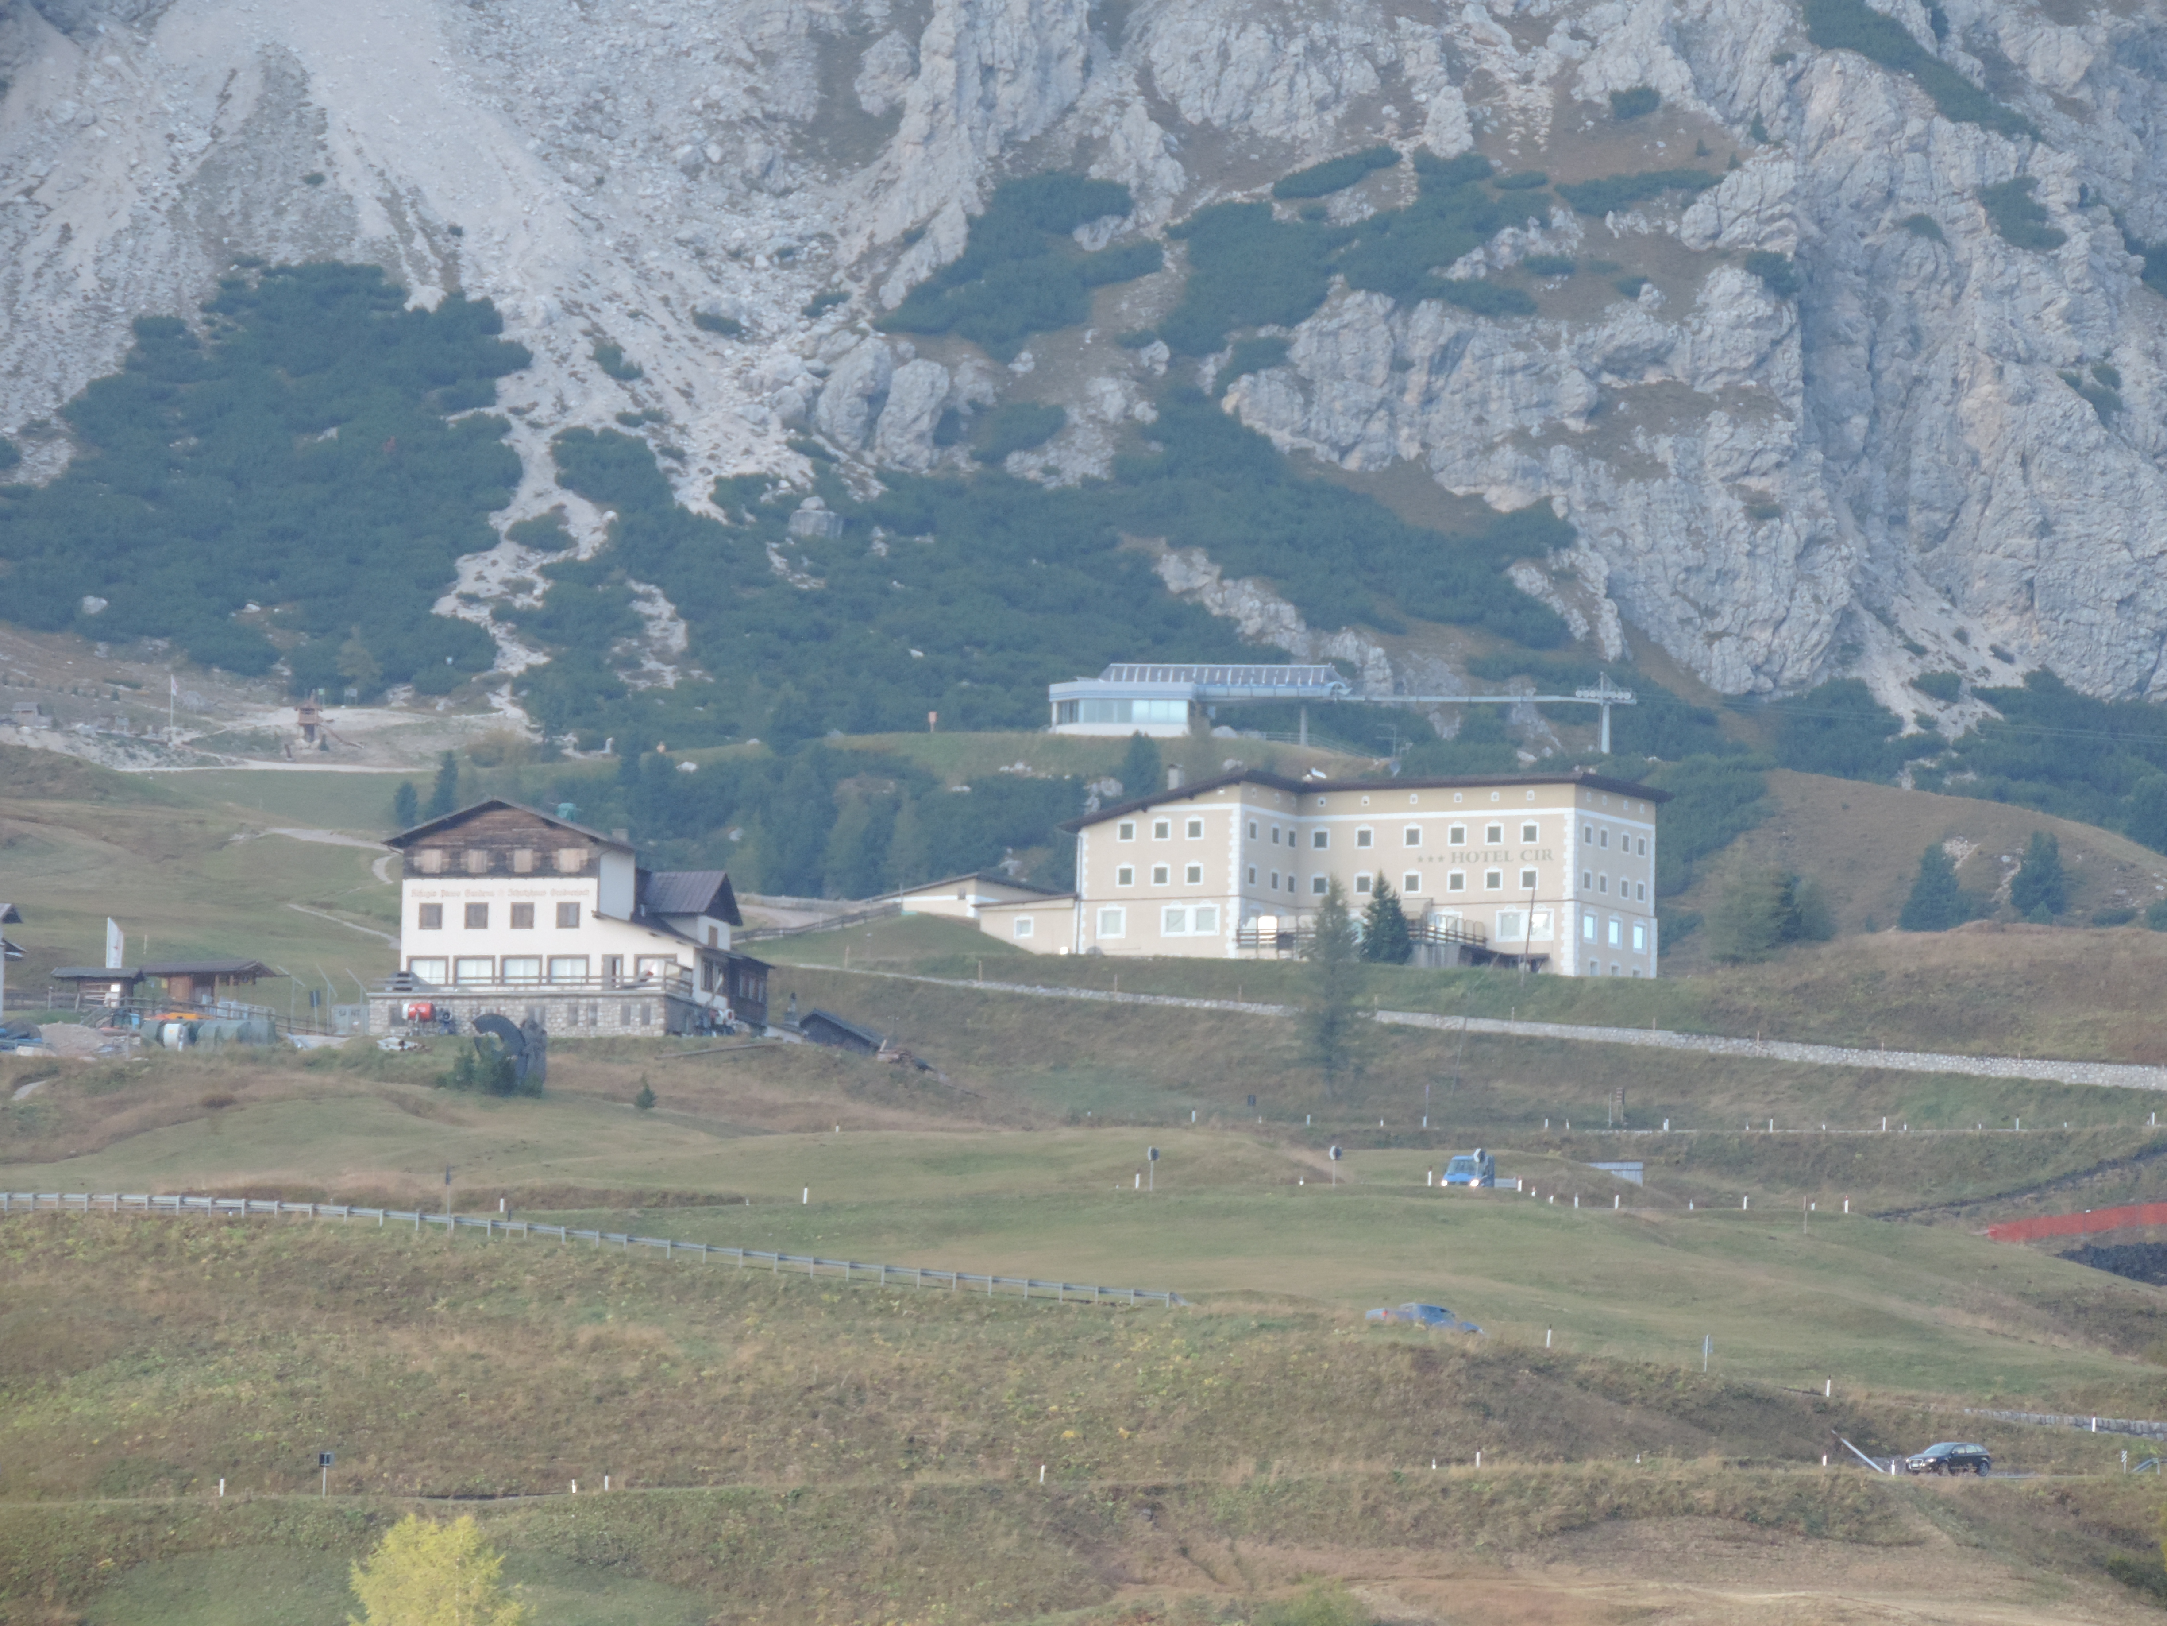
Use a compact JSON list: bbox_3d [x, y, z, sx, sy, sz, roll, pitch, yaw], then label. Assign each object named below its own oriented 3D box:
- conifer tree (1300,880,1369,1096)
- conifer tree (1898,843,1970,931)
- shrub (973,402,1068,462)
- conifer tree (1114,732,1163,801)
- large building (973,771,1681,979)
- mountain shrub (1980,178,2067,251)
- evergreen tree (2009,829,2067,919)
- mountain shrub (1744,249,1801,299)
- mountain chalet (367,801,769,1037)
[{"bbox_3d":[14.705,10.249,1190.000,3.842,12.295,3.842,1,-5,0],"label":"conifer tree"},{"bbox_3d":[58.295,5.147,1390.000,5.049,6.058,5.049,1,-5,0],"label":"conifer tree"},{"bbox_3d":[-5.976,-35.464,1890.000,8.650,5.187,6.487,1,-5,0],"label":"shrub"},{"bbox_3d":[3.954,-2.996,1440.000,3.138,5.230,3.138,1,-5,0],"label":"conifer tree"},{"bbox_3d":[15.268,4.511,1300.620,39.037,12.900,20.222,-1,-6,26],"label":"large building"},{"bbox_3d":[90.517,-57.572,1960.000,8.318,6.803,6.654,1,-5,0],"label":"mountain shrub"},{"bbox_3d":[66.173,4.341,1410.000,3.983,6.259,3.983,1,-5,0],"label":"evergreen tree"},{"bbox_3d":[66.122,-51.599,1950.000,5.517,4.564,4.689,1,-5,0],"label":"mountain shrub"},{"bbox_3d":[-27.296,6.113,1090.868,17.013,13.200,16.361,-1,-6,18],"label":"mountain chalet"}]

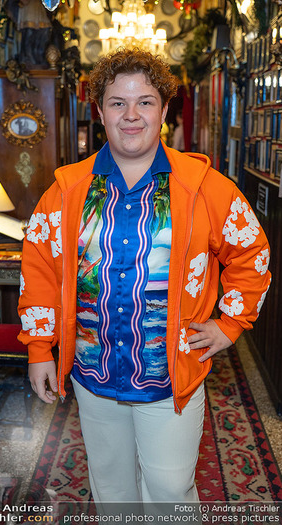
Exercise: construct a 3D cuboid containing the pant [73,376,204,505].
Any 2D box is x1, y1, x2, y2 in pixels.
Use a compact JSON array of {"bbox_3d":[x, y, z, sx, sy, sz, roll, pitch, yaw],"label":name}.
[{"bbox_3d":[-0.010,0.646,1.784,0.410,0.950,0.310,2,13,8],"label":"pant"}]

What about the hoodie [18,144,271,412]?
[{"bbox_3d":[0.010,0.026,1.625,0.690,0.710,0.360,2,13,8],"label":"hoodie"}]

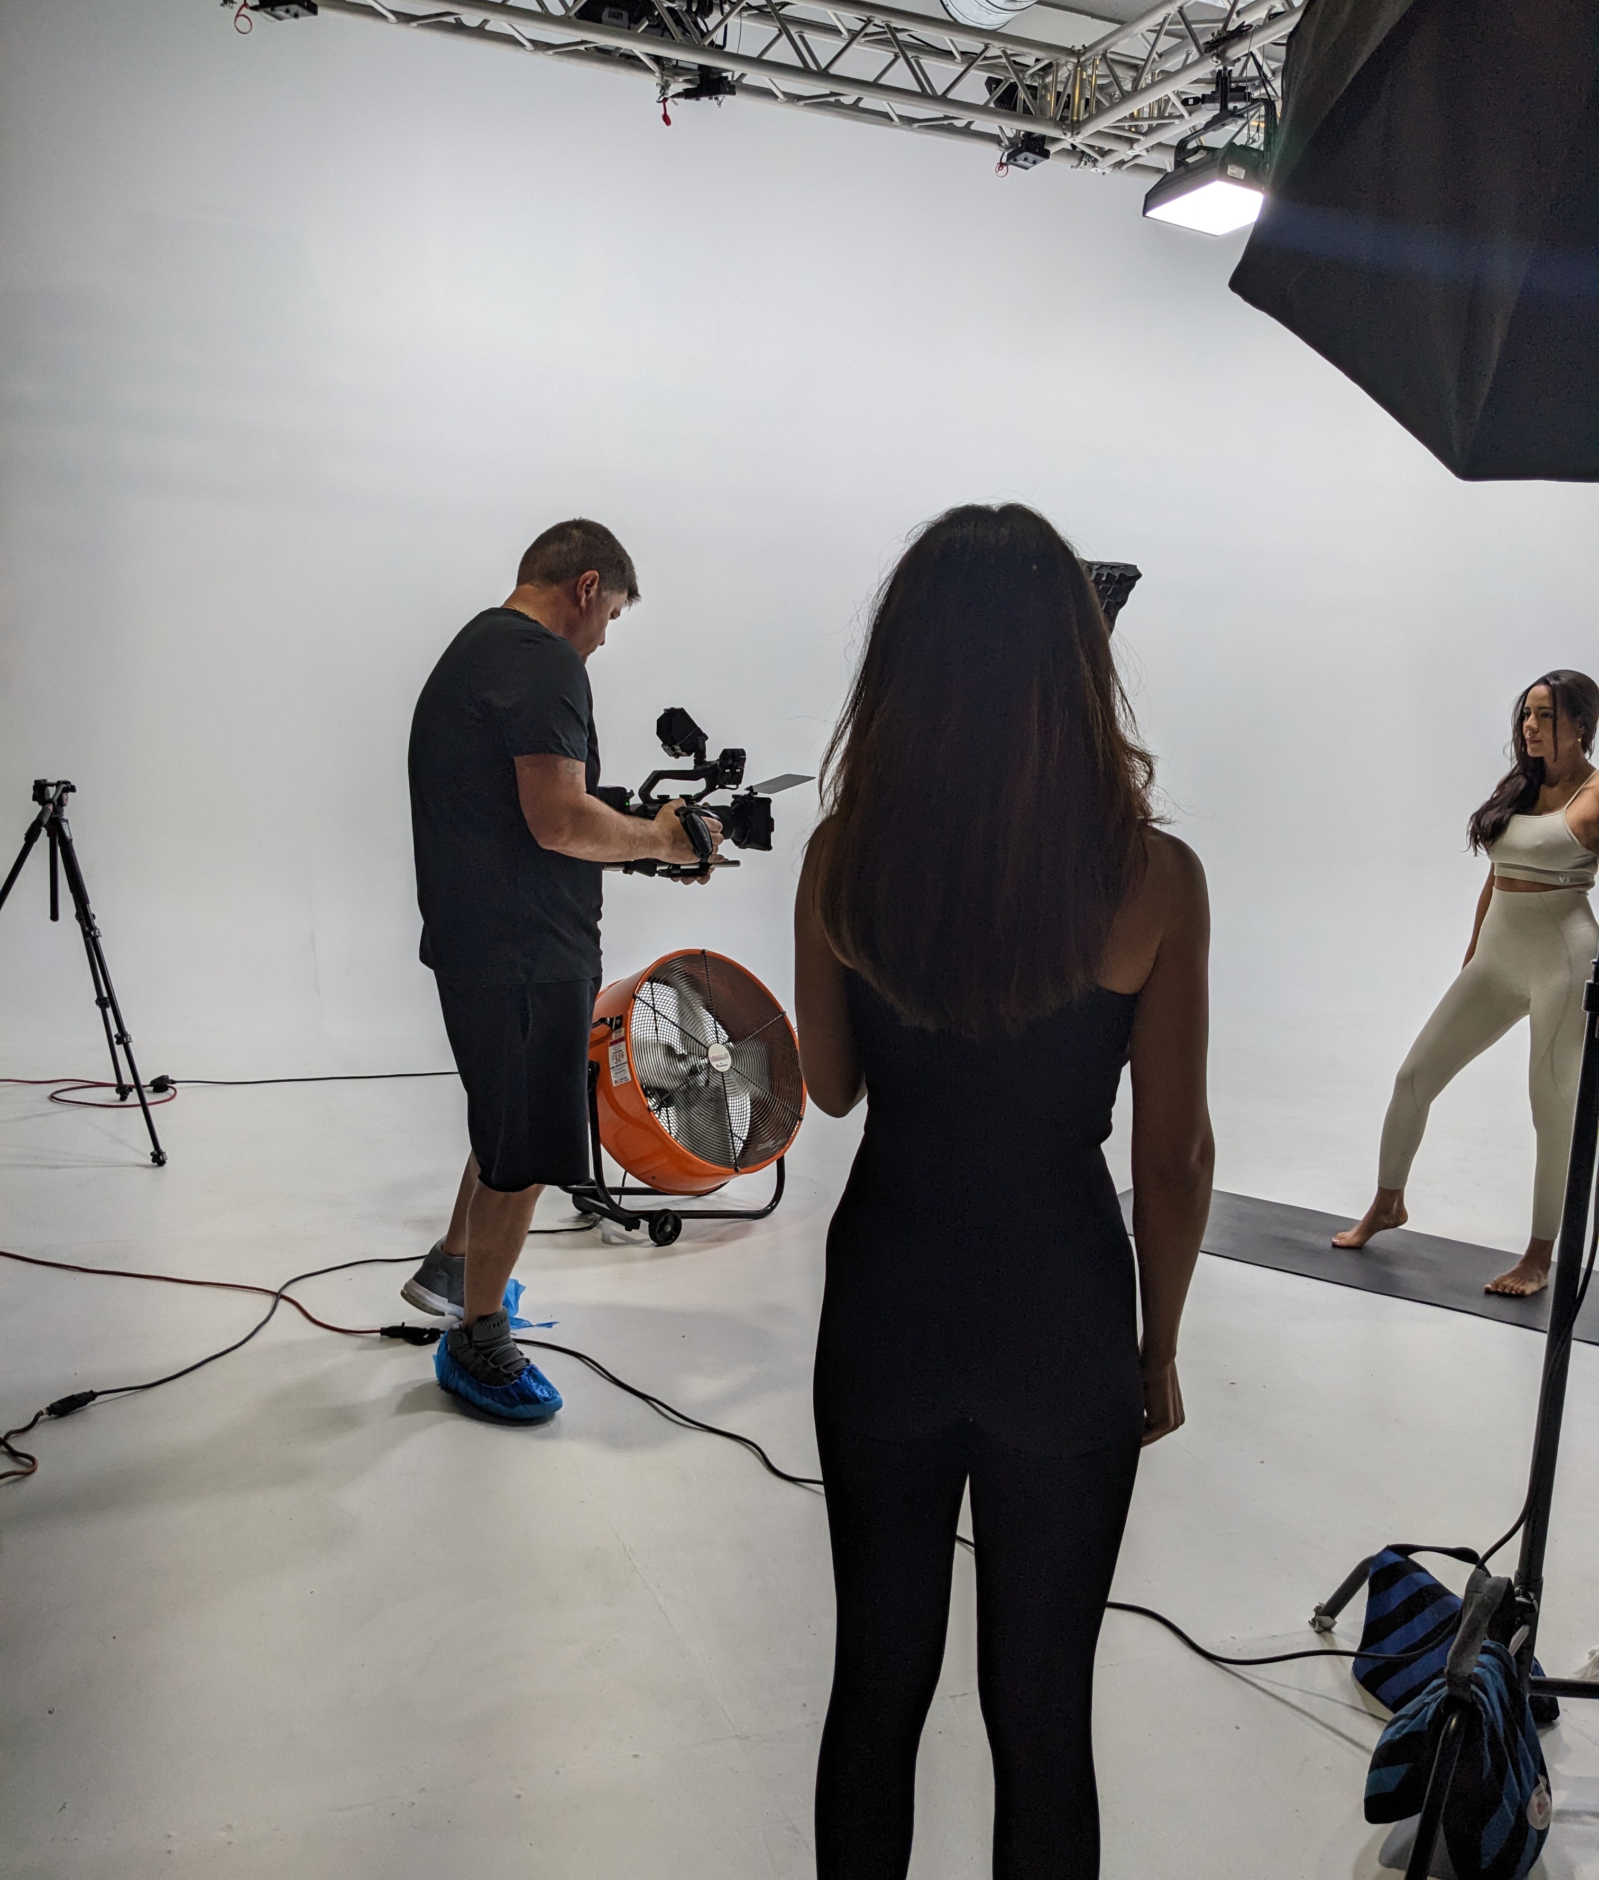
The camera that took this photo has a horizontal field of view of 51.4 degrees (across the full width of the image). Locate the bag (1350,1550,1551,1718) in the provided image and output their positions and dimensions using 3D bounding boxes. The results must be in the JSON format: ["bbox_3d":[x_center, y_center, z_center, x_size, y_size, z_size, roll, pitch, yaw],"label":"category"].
[{"bbox_3d":[1.012,1.061,2.536,0.250,0.230,0.250,0,10,-20],"label":"bag"}]

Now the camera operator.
[{"bbox_3d":[-0.509,0.028,3.523,0.630,1.780,0.560,-2,10,-28],"label":"camera operator"}]

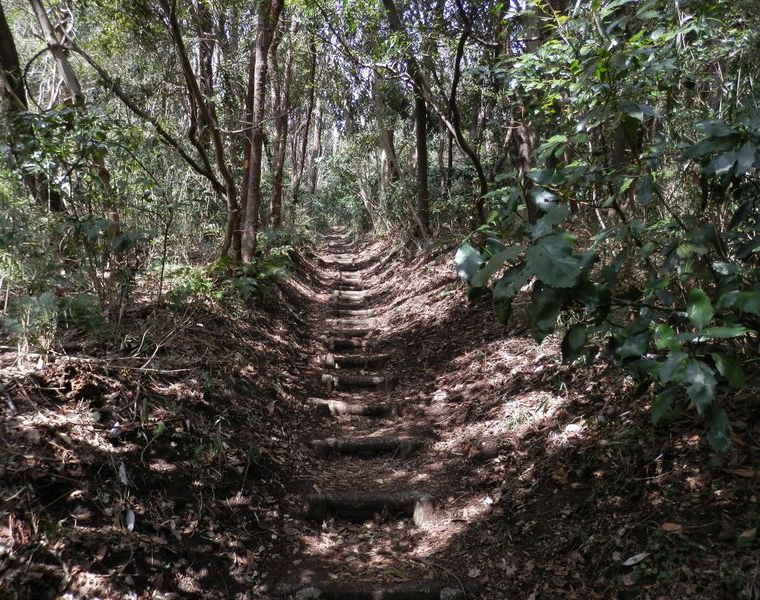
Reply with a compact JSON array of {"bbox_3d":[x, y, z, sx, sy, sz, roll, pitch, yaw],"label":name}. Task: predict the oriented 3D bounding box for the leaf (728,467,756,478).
[{"bbox_3d":[1.629,0.776,2.600,0.050,0.012,0.102,-25,14,-35],"label":"leaf"}]

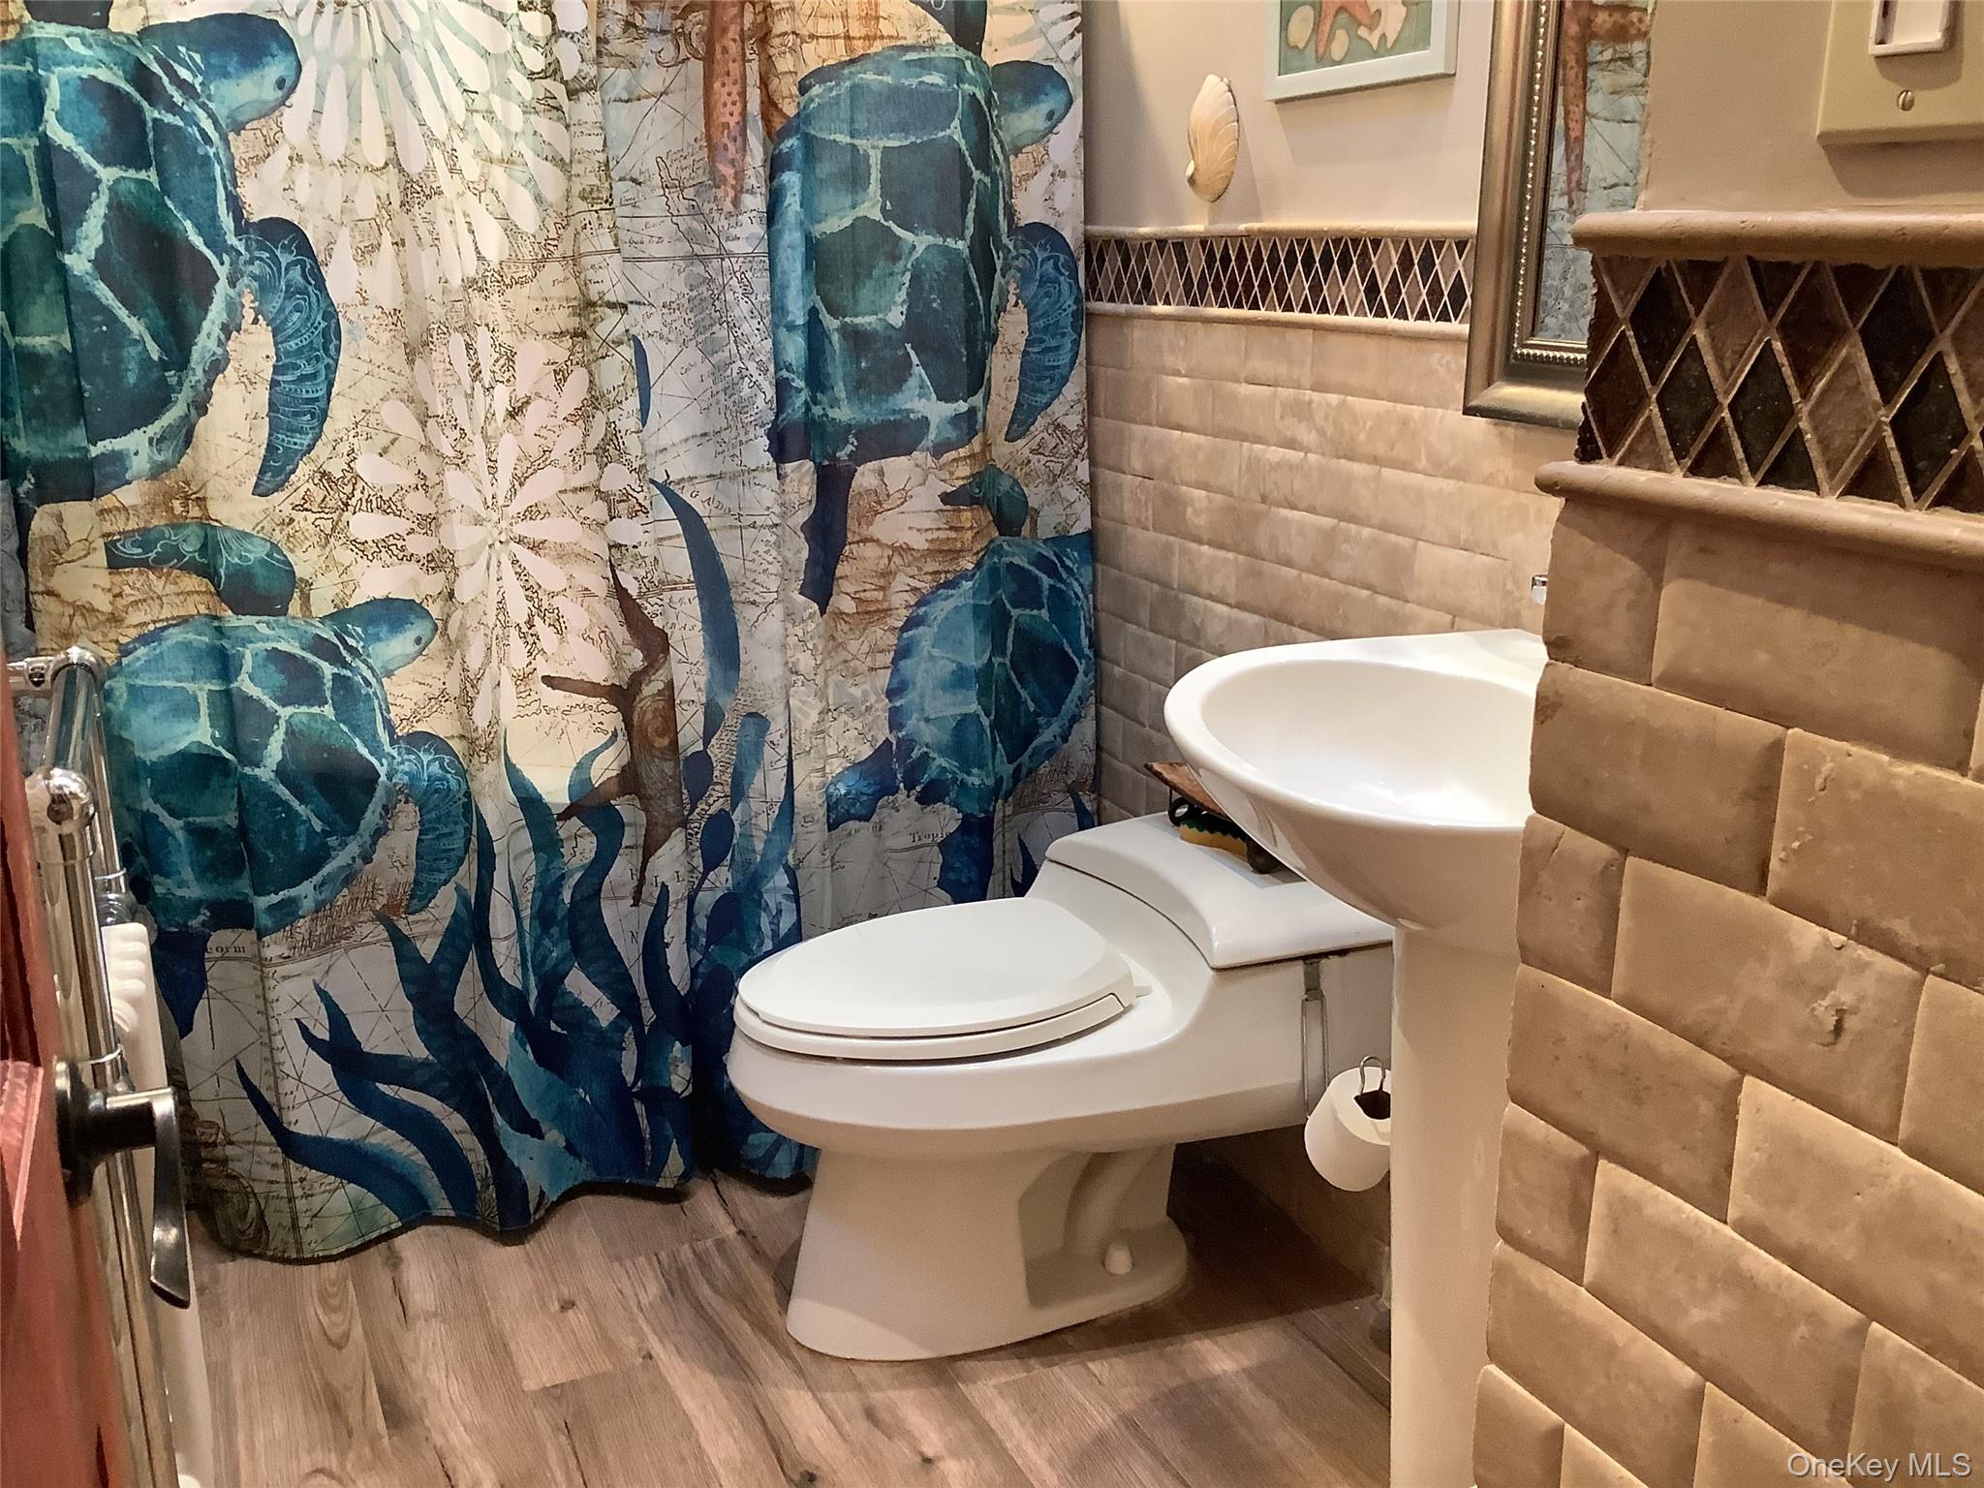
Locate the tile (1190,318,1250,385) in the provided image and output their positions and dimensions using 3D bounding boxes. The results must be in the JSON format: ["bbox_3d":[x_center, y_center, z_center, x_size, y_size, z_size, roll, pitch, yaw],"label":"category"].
[{"bbox_3d":[0.309,-0.537,2.446,0.012,0.075,0.151,-7,17,-25],"label":"tile"}]

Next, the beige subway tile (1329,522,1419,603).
[{"bbox_3d":[0.483,-0.229,2.222,0.012,0.076,0.156,-7,17,-25],"label":"beige subway tile"}]

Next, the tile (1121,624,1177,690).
[{"bbox_3d":[0.247,-0.138,2.749,0.012,0.076,0.152,-7,17,-25],"label":"tile"}]

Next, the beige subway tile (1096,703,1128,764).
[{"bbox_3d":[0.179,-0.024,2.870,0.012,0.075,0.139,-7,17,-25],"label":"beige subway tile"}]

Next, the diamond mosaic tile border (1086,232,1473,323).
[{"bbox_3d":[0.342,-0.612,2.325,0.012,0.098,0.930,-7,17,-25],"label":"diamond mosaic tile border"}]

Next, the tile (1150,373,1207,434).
[{"bbox_3d":[0.278,-0.494,2.585,0.012,0.076,0.152,-7,17,-25],"label":"tile"}]

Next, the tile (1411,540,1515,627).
[{"bbox_3d":[0.539,-0.187,2.045,0.012,0.075,0.151,-7,17,-25],"label":"tile"}]

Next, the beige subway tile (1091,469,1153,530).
[{"bbox_3d":[0.210,-0.373,2.706,0.012,0.075,0.151,-7,17,-25],"label":"beige subway tile"}]

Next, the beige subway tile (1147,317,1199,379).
[{"bbox_3d":[0.245,-0.567,2.549,0.011,0.073,0.150,-7,17,-25],"label":"beige subway tile"}]

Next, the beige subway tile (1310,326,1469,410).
[{"bbox_3d":[0.473,-0.444,2.115,0.012,0.075,0.289,-7,17,-25],"label":"beige subway tile"}]

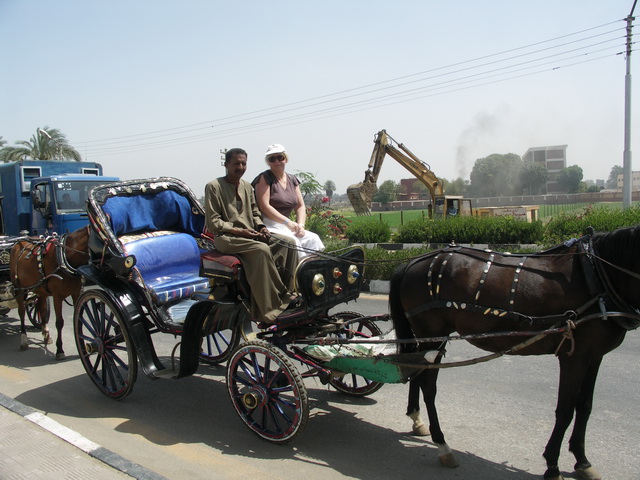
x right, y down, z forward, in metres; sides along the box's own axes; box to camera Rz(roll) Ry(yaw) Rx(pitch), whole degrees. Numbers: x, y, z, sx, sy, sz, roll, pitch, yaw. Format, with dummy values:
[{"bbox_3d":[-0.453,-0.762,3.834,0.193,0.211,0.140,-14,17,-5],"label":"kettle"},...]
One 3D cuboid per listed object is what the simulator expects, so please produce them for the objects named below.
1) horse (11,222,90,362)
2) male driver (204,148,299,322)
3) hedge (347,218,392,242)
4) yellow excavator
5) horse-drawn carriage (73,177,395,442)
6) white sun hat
[{"bbox_3d":[-3.224,0.577,6.362,2.170,1.660,0.550,0,4,36],"label":"horse"},{"bbox_3d":[-0.569,-0.057,4.162,0.900,1.360,0.550,0,4,36],"label":"male driver"},{"bbox_3d":[1.930,-0.378,20.600,1.750,1.100,1.100,0,4,36],"label":"hedge"},{"bbox_3d":[5.404,-3.024,31.269,9.100,6.800,2.900,-4,4,-32],"label":"yellow excavator"},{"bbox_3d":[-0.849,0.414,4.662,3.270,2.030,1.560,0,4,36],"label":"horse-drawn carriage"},{"bbox_3d":[-0.388,-0.780,4.563,0.190,0.130,0.250,-2,4,7],"label":"white sun hat"}]

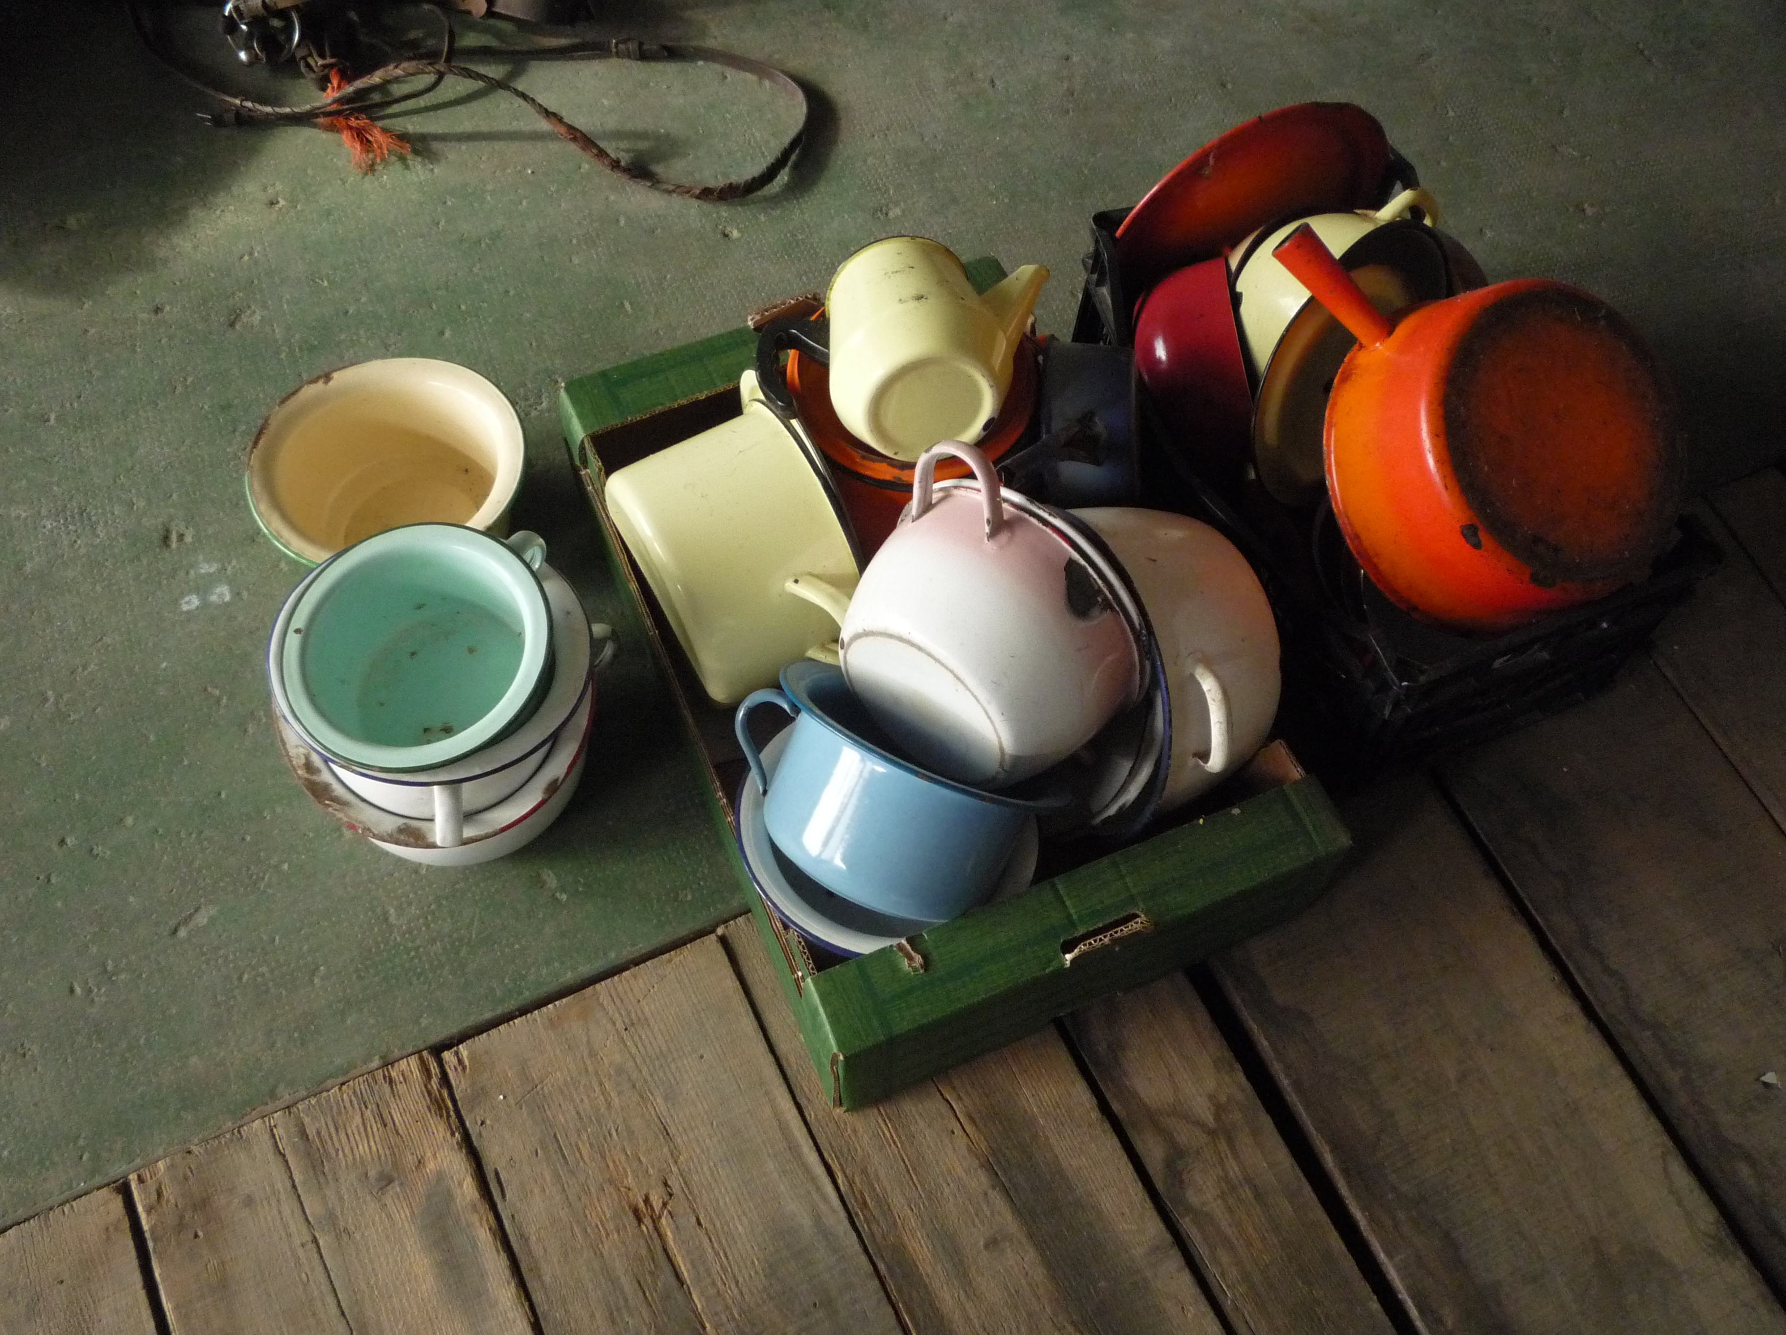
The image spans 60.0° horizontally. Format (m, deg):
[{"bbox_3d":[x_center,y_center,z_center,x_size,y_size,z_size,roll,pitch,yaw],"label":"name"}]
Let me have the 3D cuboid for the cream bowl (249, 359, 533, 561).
[{"bbox_3d":[-0.422,-0.144,1.342,0.226,0.117,0.226,1,61,-1],"label":"cream bowl"}]

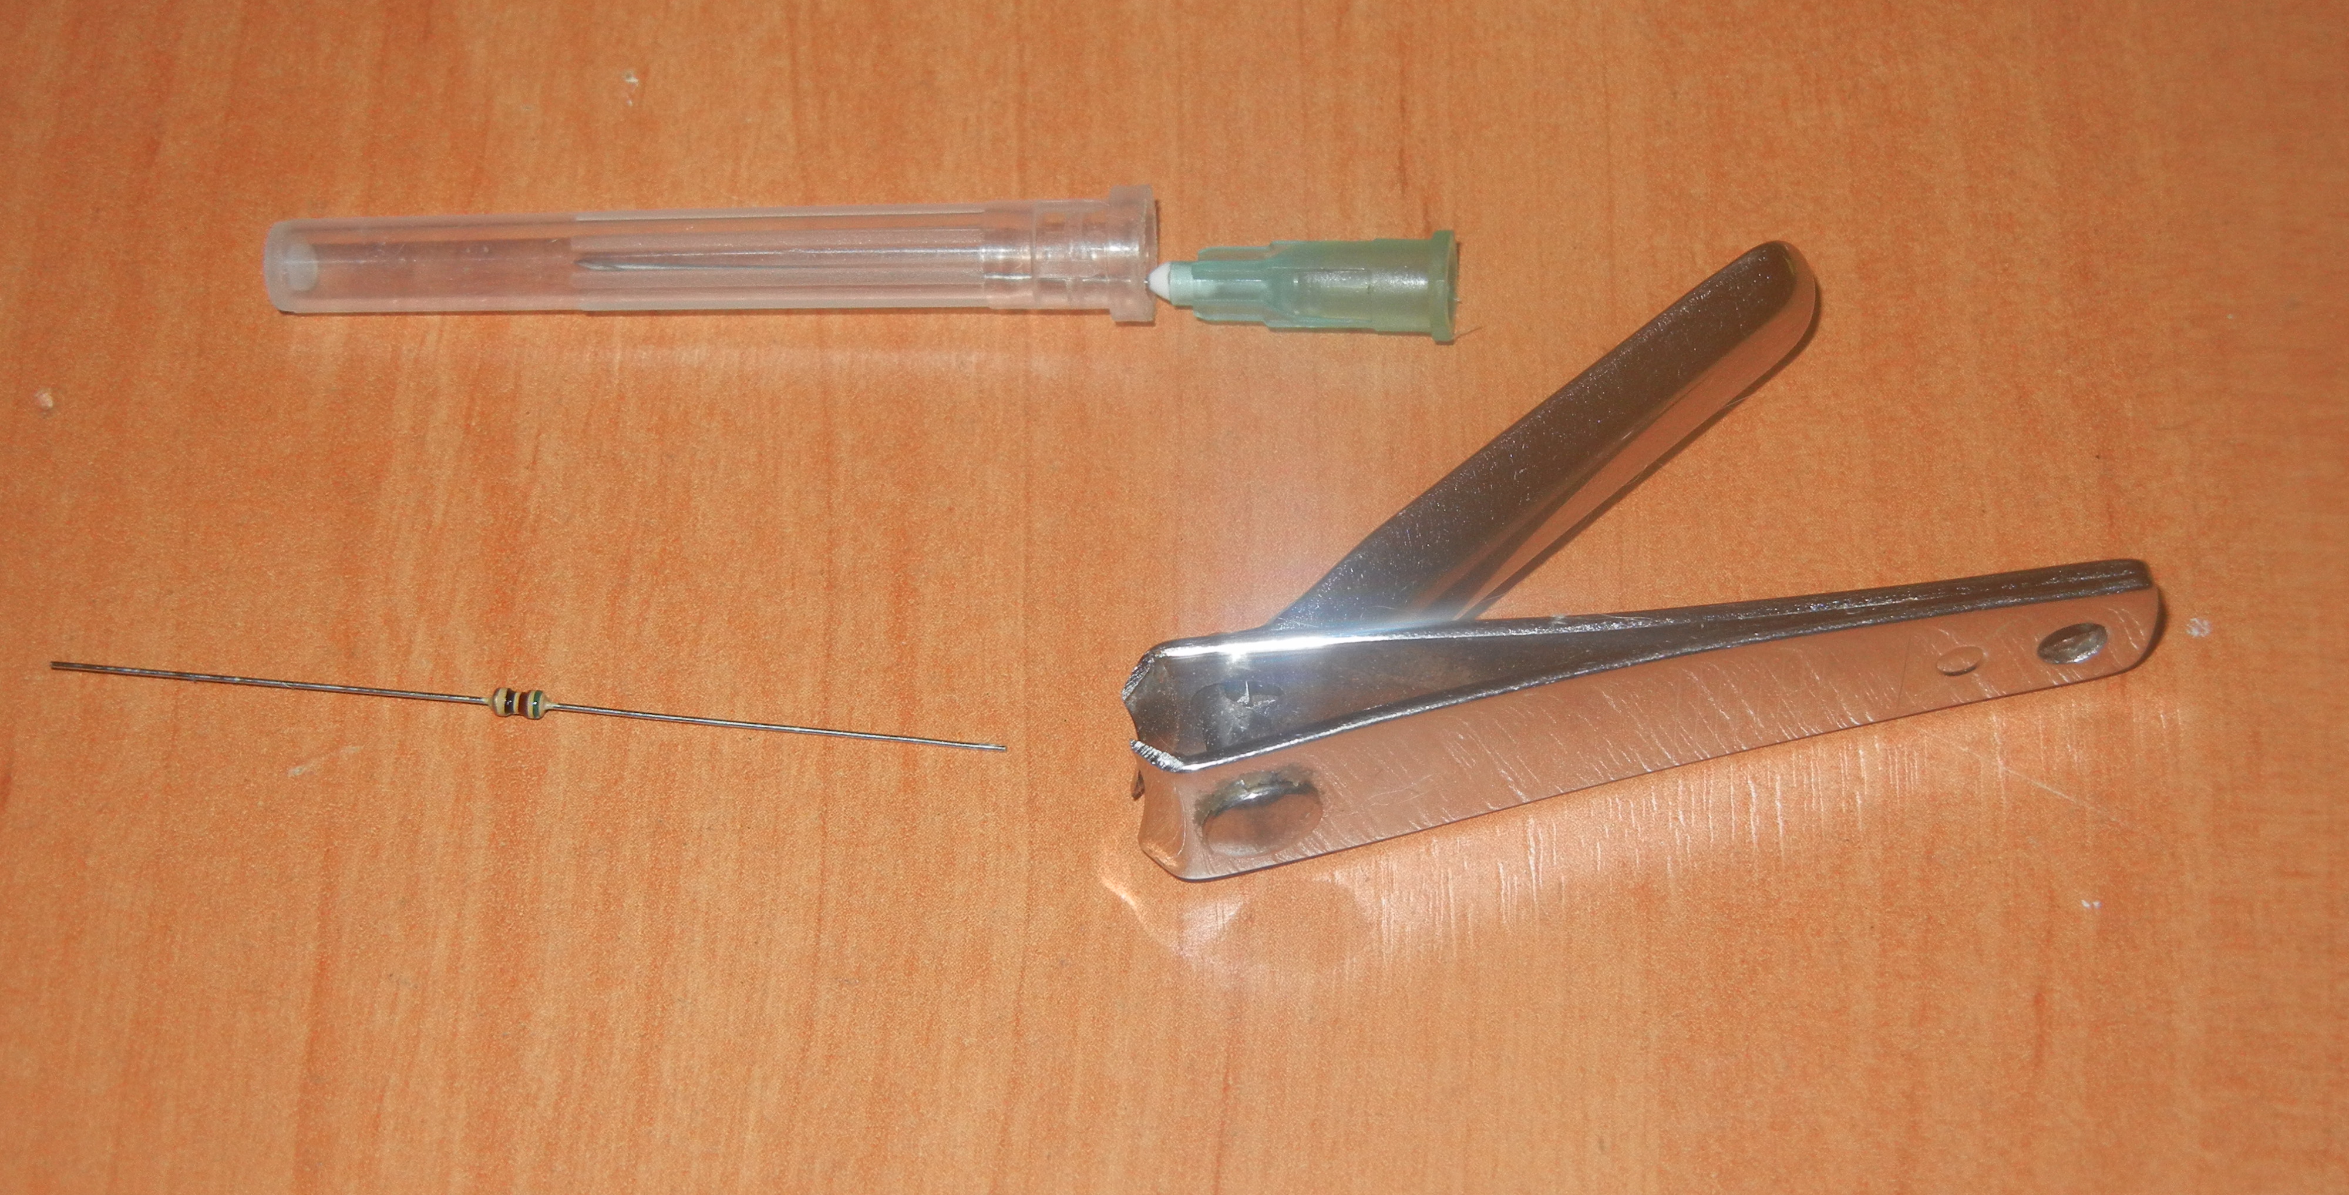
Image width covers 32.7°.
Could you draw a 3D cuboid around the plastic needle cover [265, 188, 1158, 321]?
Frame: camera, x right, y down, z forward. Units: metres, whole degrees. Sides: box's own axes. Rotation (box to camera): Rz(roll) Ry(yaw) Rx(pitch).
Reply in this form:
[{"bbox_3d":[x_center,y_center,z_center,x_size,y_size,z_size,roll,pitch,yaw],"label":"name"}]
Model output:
[{"bbox_3d":[-0.031,-0.022,0.264,0.059,0.009,0.009,-1,56,1],"label":"plastic needle cover"}]

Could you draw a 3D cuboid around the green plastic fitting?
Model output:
[{"bbox_3d":[0.008,-0.021,0.263,0.020,0.007,0.007,1,56,1],"label":"green plastic fitting"}]

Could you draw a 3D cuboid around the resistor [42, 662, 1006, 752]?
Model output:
[{"bbox_3d":[-0.040,0.007,0.248,0.060,0.002,0.002,5,56,3],"label":"resistor"}]

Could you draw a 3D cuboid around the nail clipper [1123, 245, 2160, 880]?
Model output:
[{"bbox_3d":[0.026,-0.005,0.248,0.065,0.014,0.031,-12,57,-8],"label":"nail clipper"}]

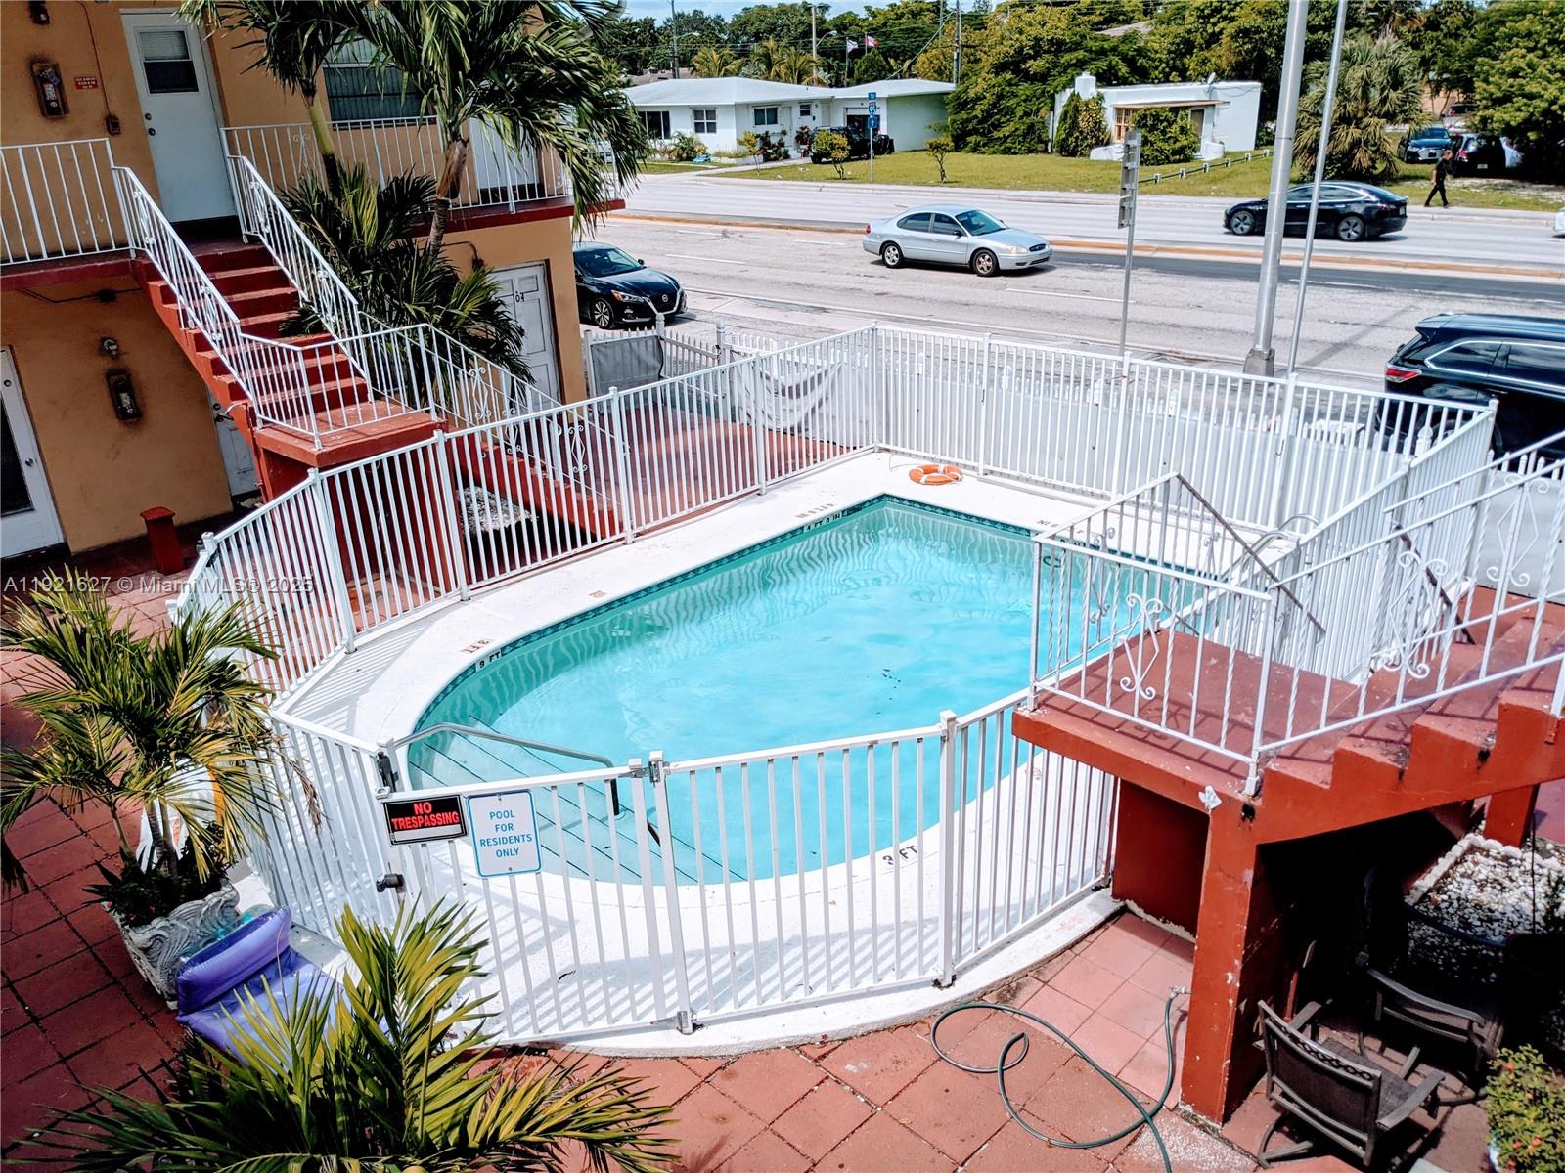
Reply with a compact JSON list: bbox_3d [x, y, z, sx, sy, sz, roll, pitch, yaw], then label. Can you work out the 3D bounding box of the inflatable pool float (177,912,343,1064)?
[{"bbox_3d":[-2.680,2.217,6.452,1.250,0.380,0.700,15,29,36],"label":"inflatable pool float"}]

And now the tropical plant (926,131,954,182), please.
[{"bbox_3d":[6.376,-17.184,48.699,1.250,2.000,1.250,1,23,7],"label":"tropical plant"}]

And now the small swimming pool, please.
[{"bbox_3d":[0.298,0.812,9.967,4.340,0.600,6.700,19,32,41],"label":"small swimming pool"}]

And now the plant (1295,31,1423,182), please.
[{"bbox_3d":[21.386,-17.731,45.197,4.500,5.100,4.400,7,24,23],"label":"plant"}]

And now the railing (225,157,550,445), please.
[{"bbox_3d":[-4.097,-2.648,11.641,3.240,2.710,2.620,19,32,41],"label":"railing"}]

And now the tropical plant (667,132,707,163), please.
[{"bbox_3d":[-5.309,-24.164,66.767,2.100,1.600,1.600,-4,23,-3],"label":"tropical plant"}]

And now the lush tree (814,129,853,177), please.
[{"bbox_3d":[2.385,-19.918,56.017,1.750,2.150,1.750,-2,22,3],"label":"lush tree"}]

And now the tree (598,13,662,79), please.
[{"bbox_3d":[-11.627,-40.590,96.139,5.600,8.200,5.600,-5,24,-5],"label":"tree"}]

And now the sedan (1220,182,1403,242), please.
[{"bbox_3d":[14.379,-10.252,32.949,4.690,1.440,1.850,18,31,39],"label":"sedan"}]

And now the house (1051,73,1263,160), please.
[{"bbox_3d":[17.312,-22.705,58.709,9.300,3.300,8.800,-3,23,0],"label":"house"}]

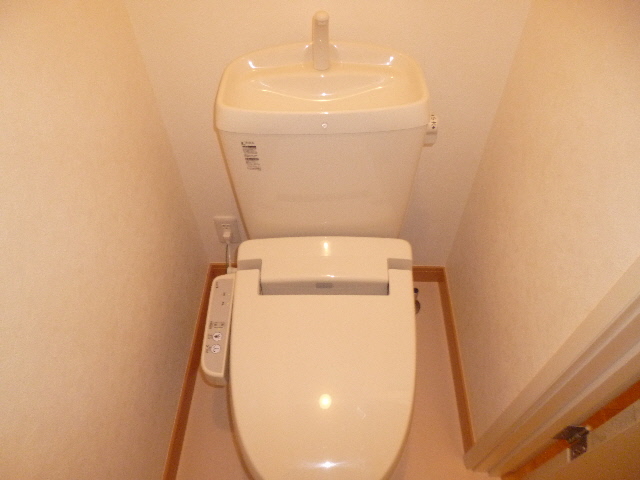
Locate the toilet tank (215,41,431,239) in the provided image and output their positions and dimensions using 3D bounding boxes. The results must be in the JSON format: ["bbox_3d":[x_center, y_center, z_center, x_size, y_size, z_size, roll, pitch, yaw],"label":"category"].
[{"bbox_3d":[0.005,-0.175,0.969,0.378,0.410,0.250,1,50,1],"label":"toilet tank"}]

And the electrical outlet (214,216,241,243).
[{"bbox_3d":[-0.282,-0.025,1.363,0.070,0.118,0.012,1,50,1],"label":"electrical outlet"}]

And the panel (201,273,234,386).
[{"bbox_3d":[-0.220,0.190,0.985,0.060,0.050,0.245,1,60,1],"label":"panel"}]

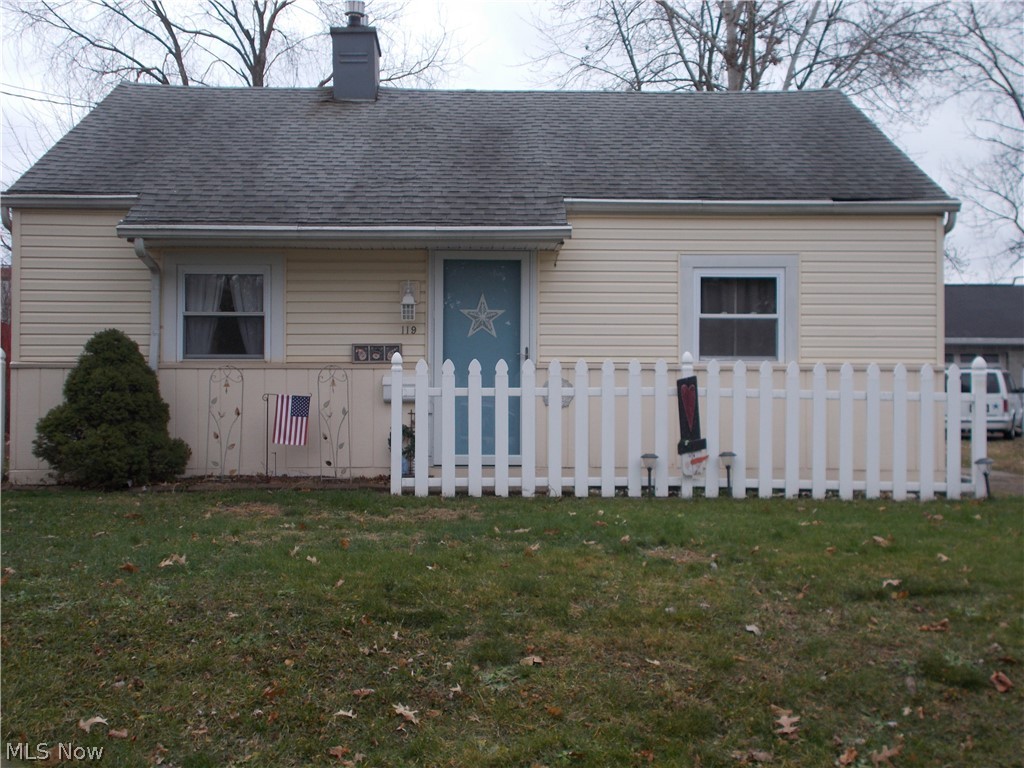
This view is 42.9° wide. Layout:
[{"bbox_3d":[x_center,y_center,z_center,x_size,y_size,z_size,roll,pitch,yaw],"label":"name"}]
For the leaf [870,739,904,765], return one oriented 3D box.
[{"bbox_3d":[1.264,1.241,4.383,0.115,0.040,0.130,0,-1,0],"label":"leaf"}]

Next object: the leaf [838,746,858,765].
[{"bbox_3d":[1.125,1.242,4.353,0.070,0.035,0.075,0,-1,0],"label":"leaf"}]

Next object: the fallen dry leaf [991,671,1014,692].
[{"bbox_3d":[1.978,1.200,5.248,0.085,0.045,0.100,0,-1,0],"label":"fallen dry leaf"}]

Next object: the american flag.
[{"bbox_3d":[-2.033,0.337,12.000,0.330,0.470,0.030,0,0,-2],"label":"american flag"}]

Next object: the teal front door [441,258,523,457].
[{"bbox_3d":[-0.291,-0.250,12.400,0.820,1.940,0.070,0,0,-2],"label":"teal front door"}]

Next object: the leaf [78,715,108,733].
[{"bbox_3d":[-1.507,1.226,4.688,0.105,0.035,0.080,0,-1,0],"label":"leaf"}]

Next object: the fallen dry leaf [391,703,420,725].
[{"bbox_3d":[-0.383,1.195,4.720,0.105,0.045,0.100,0,0,-2],"label":"fallen dry leaf"}]

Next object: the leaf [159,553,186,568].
[{"bbox_3d":[-2.063,1.073,7.910,0.160,0.045,0.120,0,-1,0],"label":"leaf"}]

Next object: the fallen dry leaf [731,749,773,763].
[{"bbox_3d":[0.786,1.219,4.270,0.137,0.030,0.100,0,0,-2],"label":"fallen dry leaf"}]

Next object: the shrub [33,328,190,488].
[{"bbox_3d":[-3.538,0.216,11.500,1.400,1.410,1.320,0,0,-2],"label":"shrub"}]

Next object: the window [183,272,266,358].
[{"bbox_3d":[-2.739,-0.657,12.400,0.840,0.870,0.090,0,-1,-2],"label":"window"}]

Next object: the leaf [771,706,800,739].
[{"bbox_3d":[0.971,1.202,4.620,0.110,0.050,0.140,0,0,-2],"label":"leaf"}]

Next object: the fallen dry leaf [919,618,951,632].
[{"bbox_3d":[1.980,1.132,6.100,0.145,0.045,0.110,0,0,-2],"label":"fallen dry leaf"}]

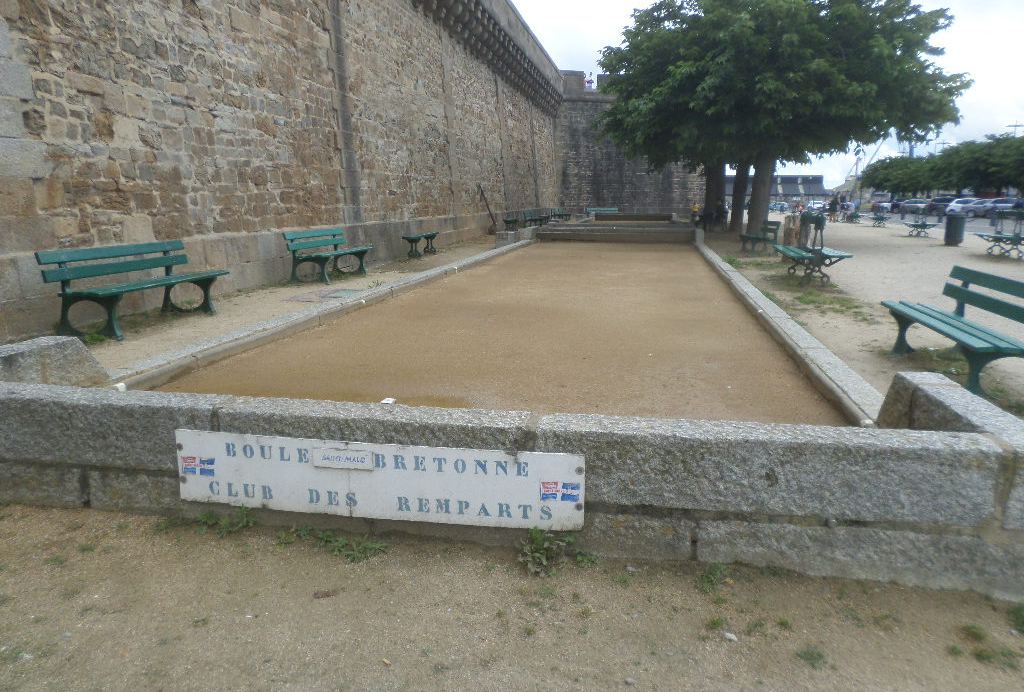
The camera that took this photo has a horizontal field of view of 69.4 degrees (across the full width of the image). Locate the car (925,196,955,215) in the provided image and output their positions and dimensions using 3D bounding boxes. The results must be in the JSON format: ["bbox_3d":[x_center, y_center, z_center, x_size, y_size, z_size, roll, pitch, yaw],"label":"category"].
[{"bbox_3d":[39.136,-12.407,65.991,4.400,1.650,1.830,5,12,25],"label":"car"}]

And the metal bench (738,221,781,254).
[{"bbox_3d":[6.496,-2.841,19.326,0.660,0.790,2.100,2,11,7],"label":"metal bench"}]

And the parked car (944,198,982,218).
[{"bbox_3d":[36.508,-10.870,58.517,4.200,1.520,1.800,5,12,25],"label":"parked car"}]

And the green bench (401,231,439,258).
[{"bbox_3d":[-2.022,-2.256,16.681,0.420,0.455,1.700,2,11,8],"label":"green bench"}]

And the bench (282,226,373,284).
[{"bbox_3d":[-3.055,-1.557,12.531,0.810,0.810,2.140,2,11,11],"label":"bench"}]

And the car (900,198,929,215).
[{"bbox_3d":[38.849,-13.232,70.500,4.250,1.480,1.780,6,13,27],"label":"car"}]

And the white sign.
[{"bbox_3d":[-0.608,0.573,3.202,1.837,0.334,0.025,2,11,10],"label":"white sign"}]

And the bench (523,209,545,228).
[{"bbox_3d":[0.981,-5.692,33.426,0.810,0.830,2.140,2,11,11],"label":"bench"}]

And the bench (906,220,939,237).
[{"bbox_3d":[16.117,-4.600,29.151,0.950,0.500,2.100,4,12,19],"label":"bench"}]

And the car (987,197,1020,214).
[{"bbox_3d":[37.713,-10.289,55.500,4.350,1.580,1.800,7,13,29],"label":"car"}]

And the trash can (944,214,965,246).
[{"bbox_3d":[13.023,-3.419,21.810,0.510,0.890,0.510,2,11,11],"label":"trash can"}]

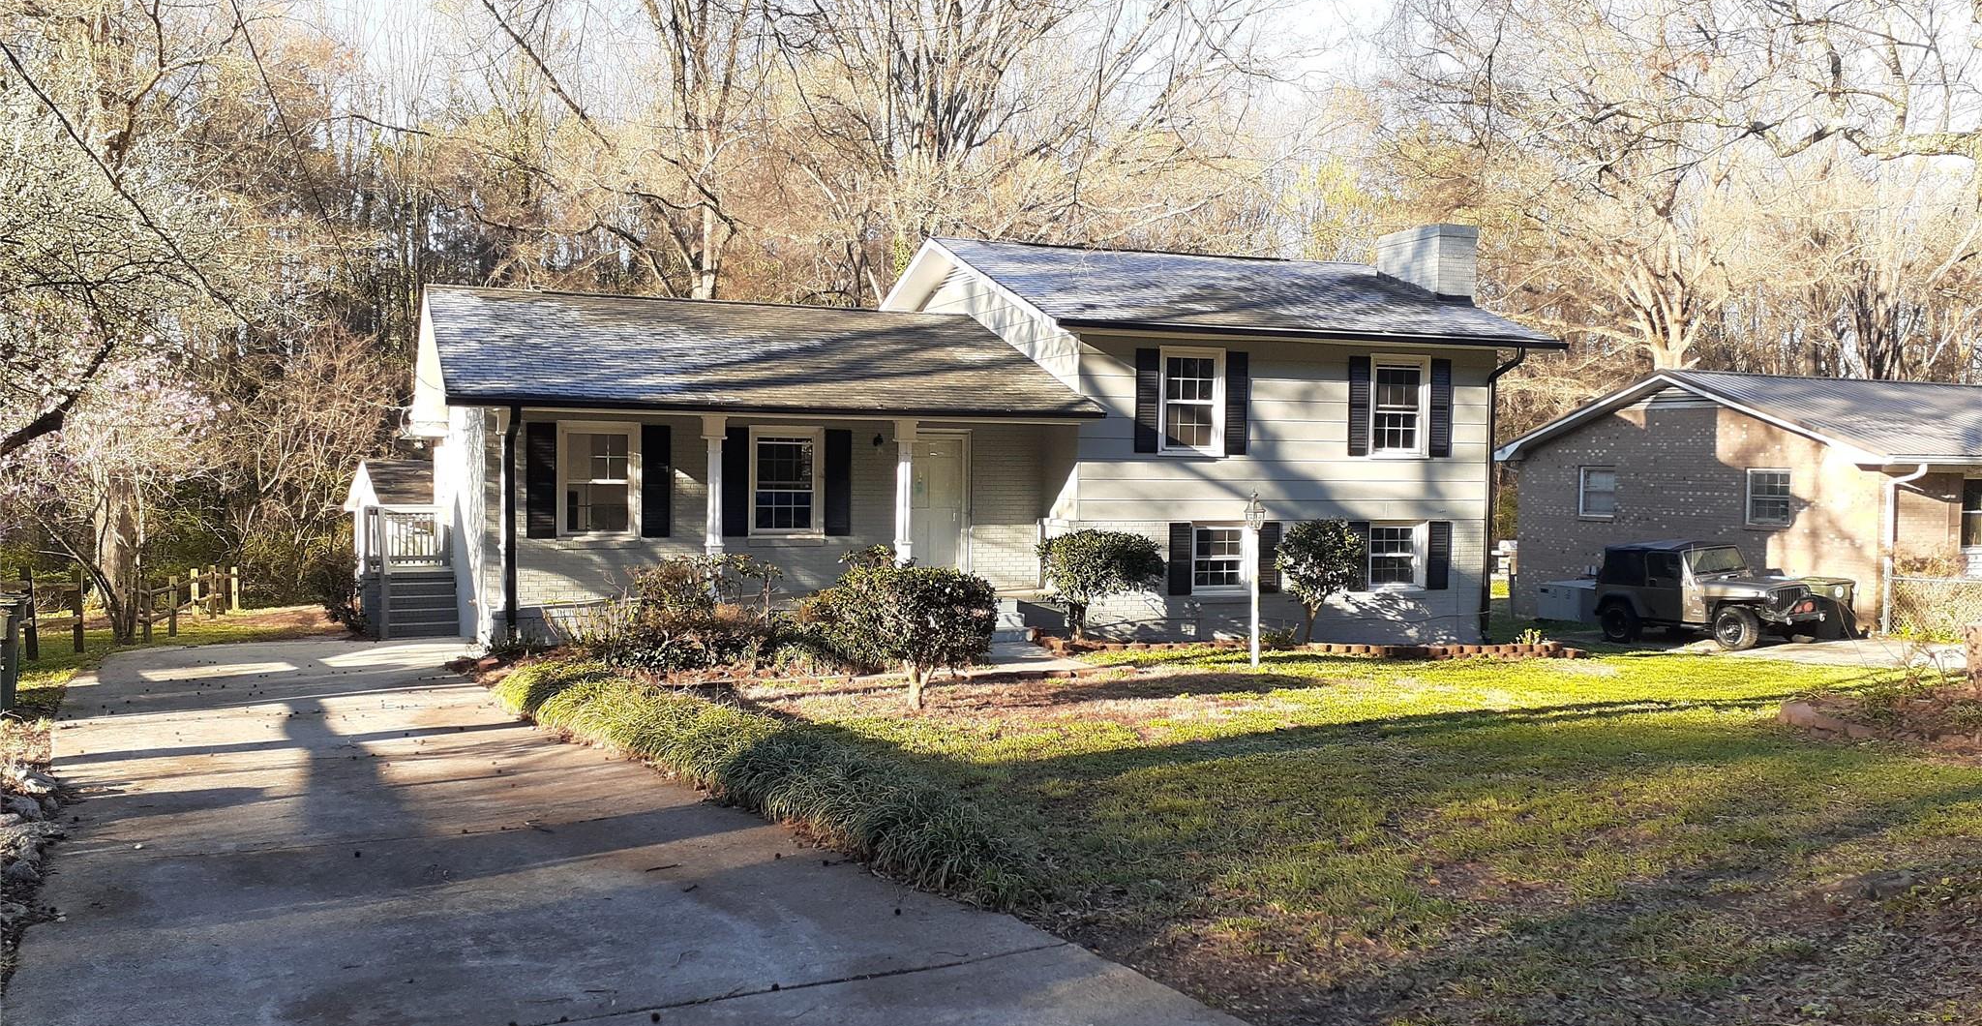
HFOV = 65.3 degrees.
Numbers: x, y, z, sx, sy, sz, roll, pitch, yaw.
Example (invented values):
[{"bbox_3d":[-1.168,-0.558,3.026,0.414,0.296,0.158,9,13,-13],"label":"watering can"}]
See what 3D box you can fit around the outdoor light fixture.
[{"bbox_3d":[3.164,0.793,18.354,0.225,2.119,0.225,0,3,-22],"label":"outdoor light fixture"}]

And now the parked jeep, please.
[{"bbox_3d":[12.450,1.441,27.113,1.760,1.800,3.950,-1,-1,-26],"label":"parked jeep"}]

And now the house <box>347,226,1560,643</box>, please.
[{"bbox_3d":[-0.484,-1.419,23.412,16.200,6.400,9.400,0,3,-22],"label":"house"}]

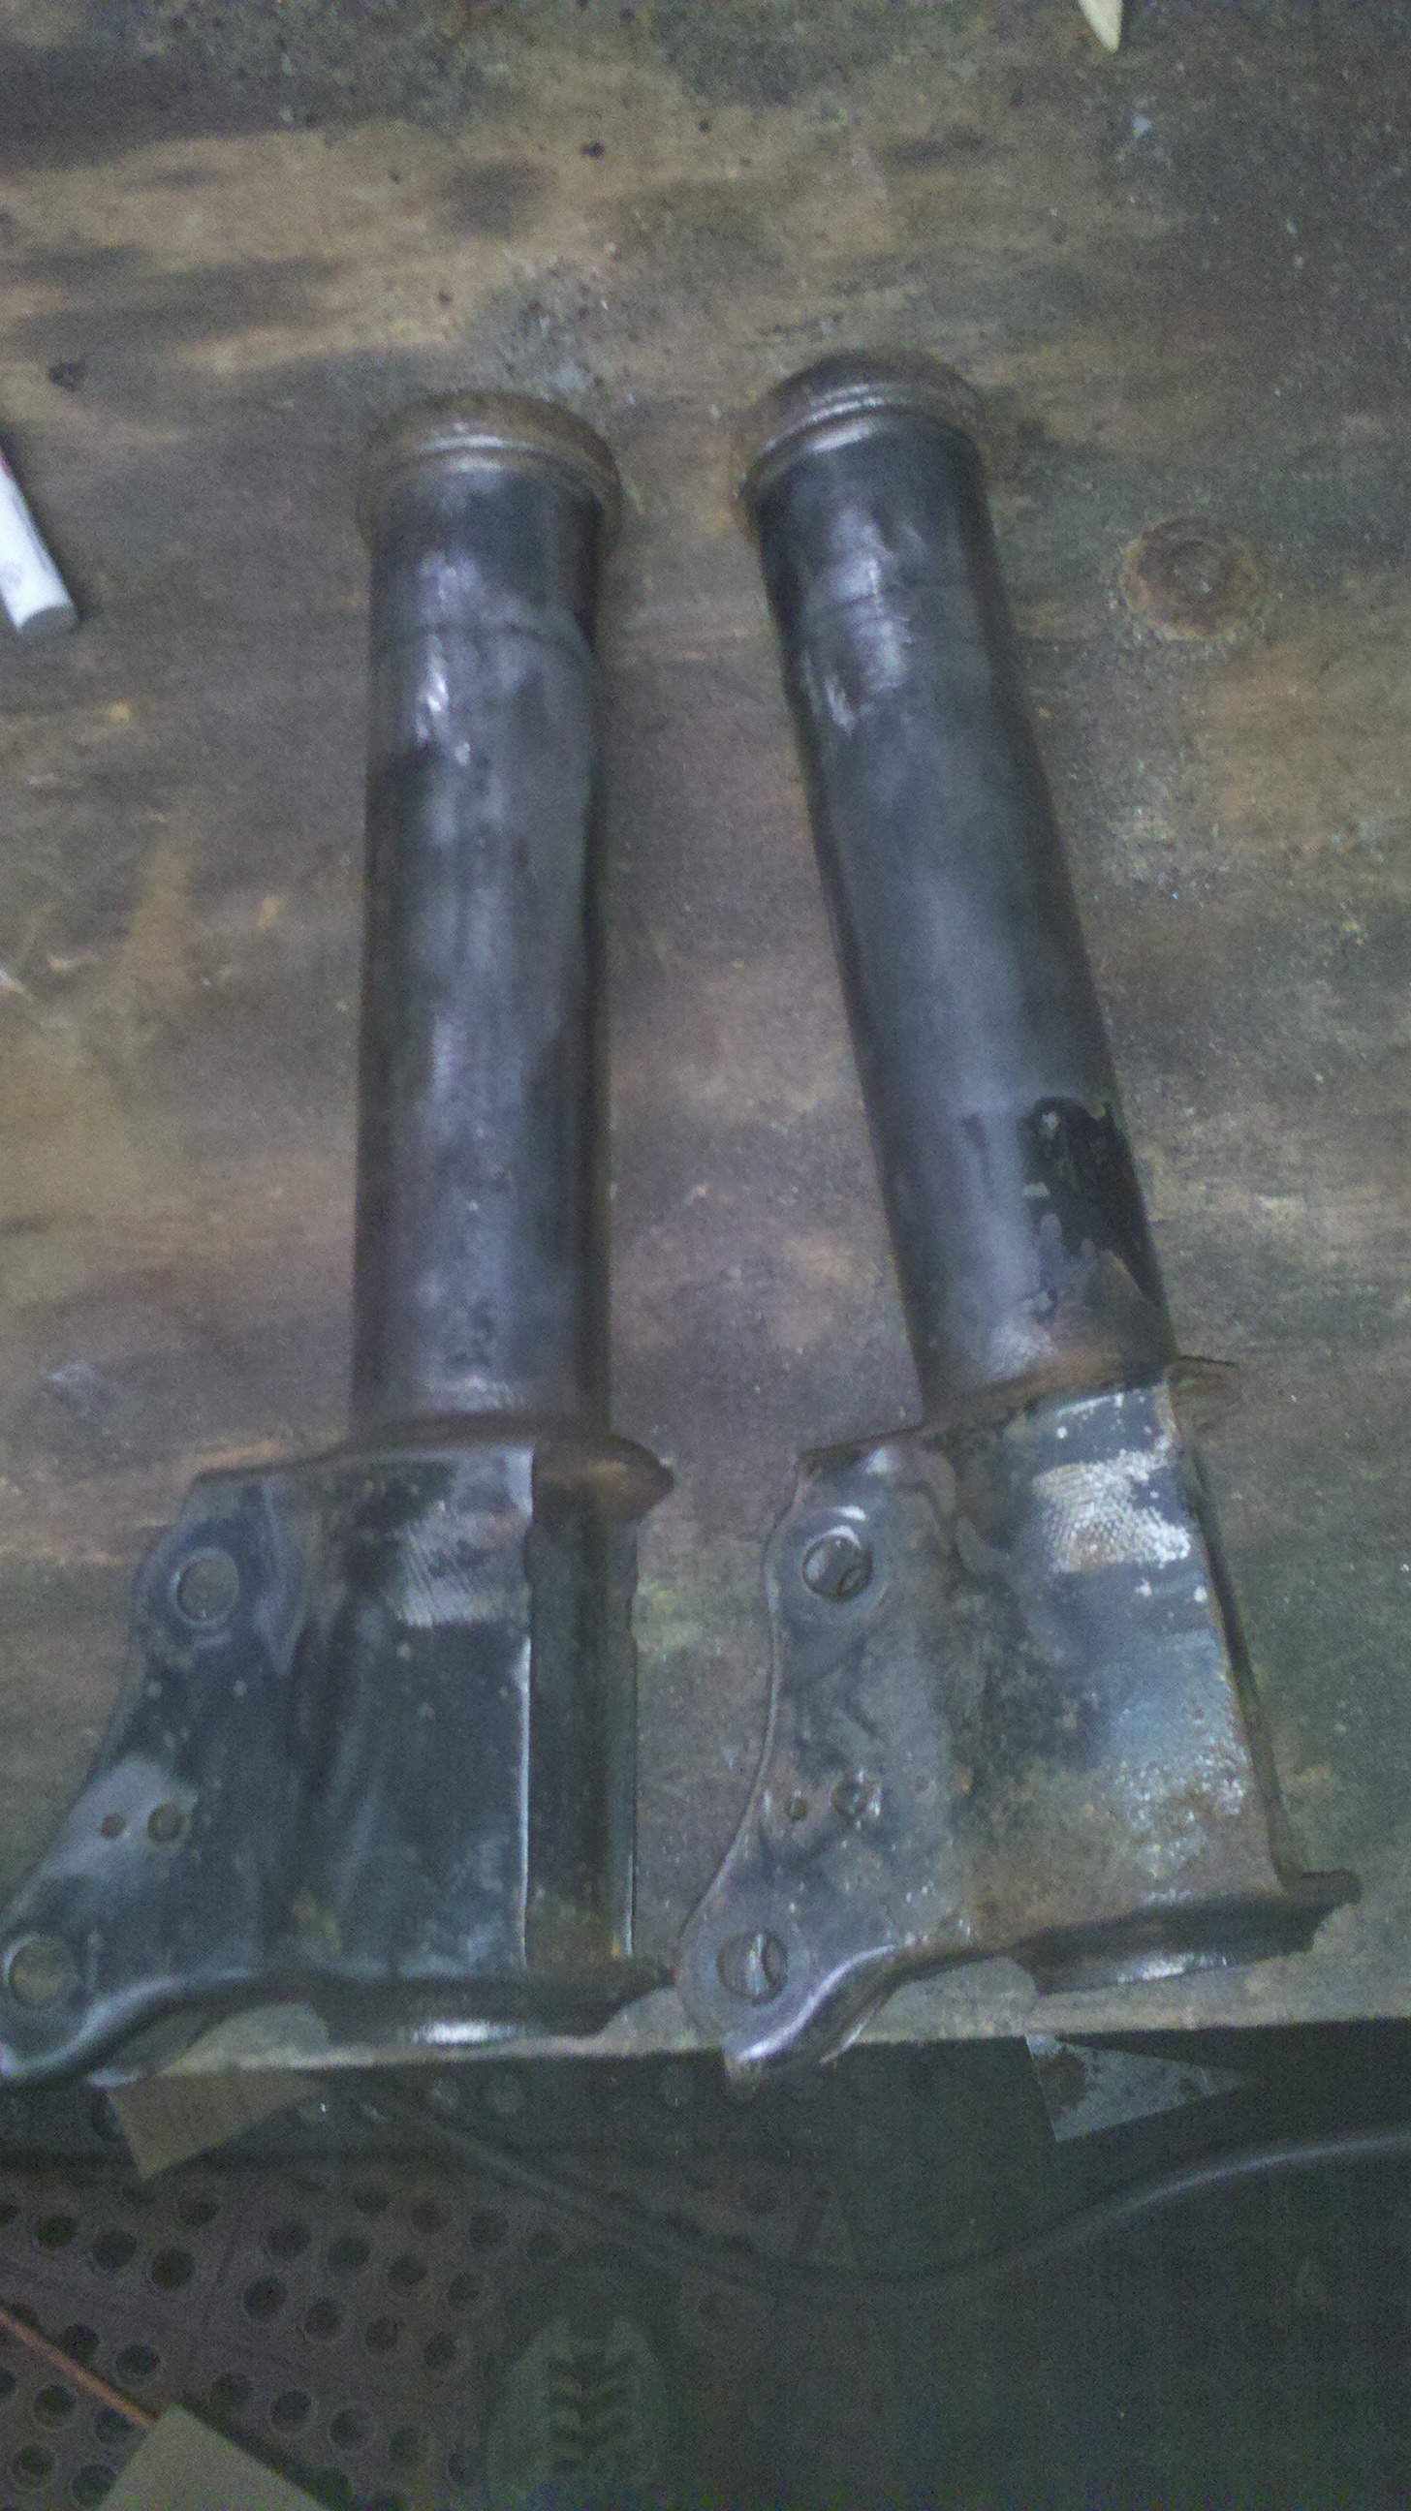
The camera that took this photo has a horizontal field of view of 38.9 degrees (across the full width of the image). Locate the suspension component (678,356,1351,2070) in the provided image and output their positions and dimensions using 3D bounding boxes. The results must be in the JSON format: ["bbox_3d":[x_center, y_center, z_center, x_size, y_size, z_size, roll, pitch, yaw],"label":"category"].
[{"bbox_3d":[0.036,-0.020,0.417,0.125,0.063,0.341,-12,73,9],"label":"suspension component"}]

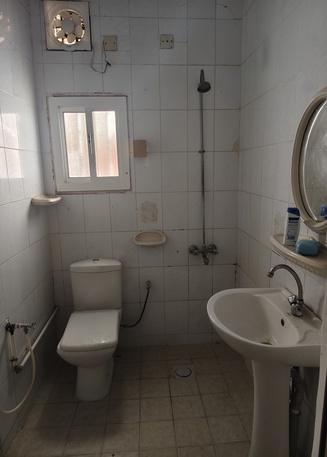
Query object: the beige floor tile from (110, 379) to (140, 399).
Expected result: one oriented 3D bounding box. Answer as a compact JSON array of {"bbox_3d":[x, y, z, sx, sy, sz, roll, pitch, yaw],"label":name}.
[{"bbox_3d":[-0.258,1.097,2.069,0.200,0.010,0.193,-2,11,-3],"label":"beige floor tile"}]

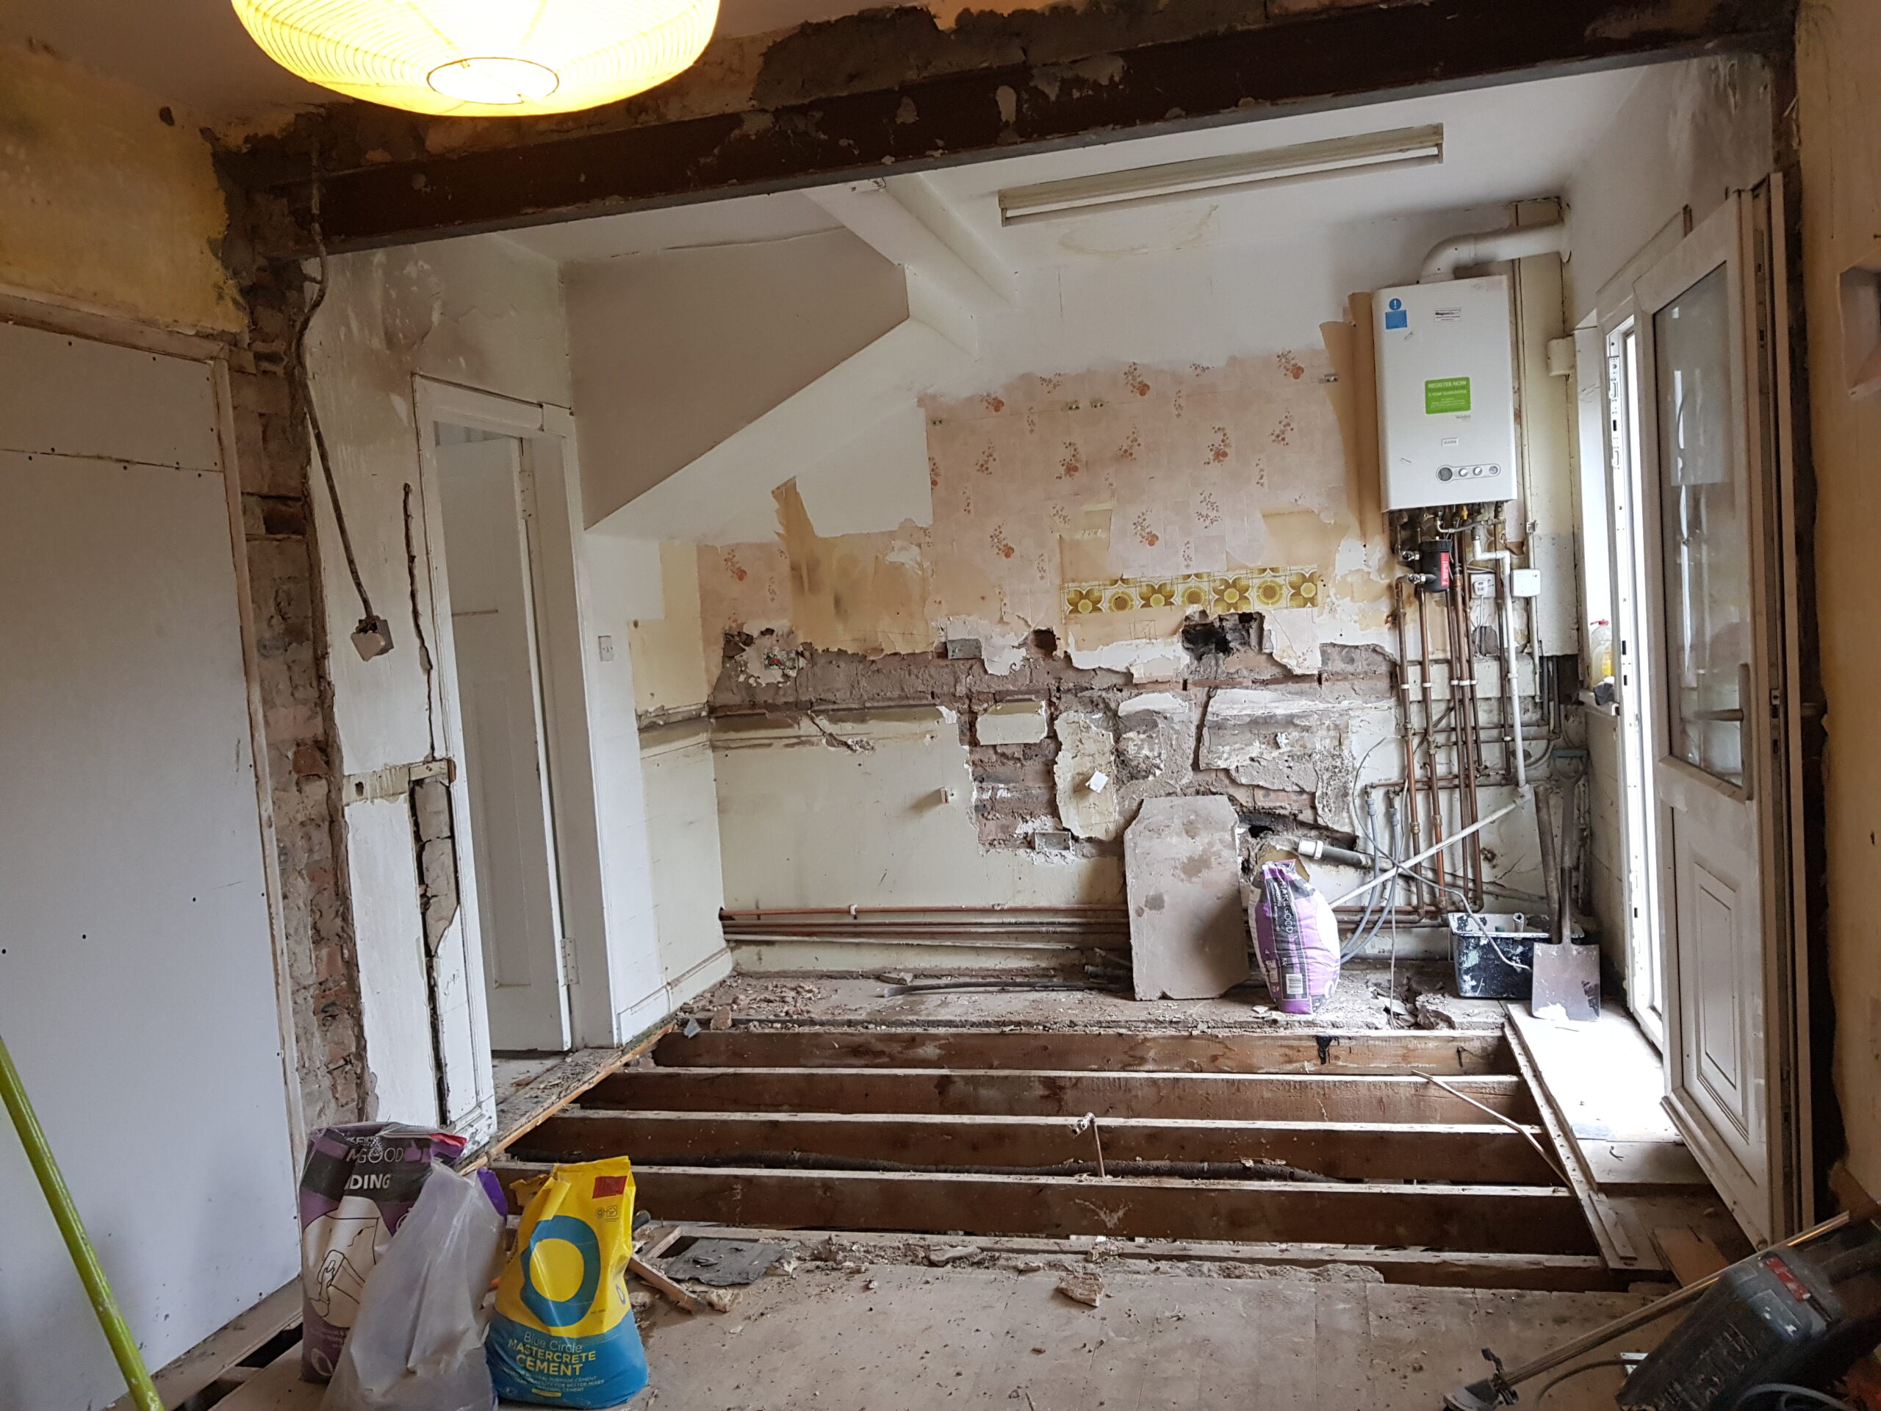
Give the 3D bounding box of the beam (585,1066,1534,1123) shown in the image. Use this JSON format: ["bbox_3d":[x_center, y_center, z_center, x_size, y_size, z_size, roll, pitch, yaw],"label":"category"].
[{"bbox_3d":[0.271,1.178,4.298,2.940,0.130,0.055,-3,4,14],"label":"beam"}]

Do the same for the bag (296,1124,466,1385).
[{"bbox_3d":[-1.091,1.087,2.803,0.325,0.440,0.130,-4,4,8],"label":"bag"}]

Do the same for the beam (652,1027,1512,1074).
[{"bbox_3d":[0.383,1.127,4.603,2.797,0.125,0.050,-3,4,14],"label":"beam"}]

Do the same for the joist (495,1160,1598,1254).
[{"bbox_3d":[0.121,1.228,3.489,2.783,0.125,0.047,-3,4,14],"label":"joist"}]

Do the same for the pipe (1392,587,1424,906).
[{"bbox_3d":[1.630,0.137,4.913,0.026,1.176,0.026,-4,4,14],"label":"pipe"}]

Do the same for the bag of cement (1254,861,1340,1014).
[{"bbox_3d":[1.220,0.774,4.800,0.280,0.490,0.240,-3,4,17],"label":"bag of cement"}]

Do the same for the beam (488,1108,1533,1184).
[{"bbox_3d":[0.181,1.207,3.924,2.940,0.130,0.055,-3,4,14],"label":"beam"}]

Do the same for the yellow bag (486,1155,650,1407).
[{"bbox_3d":[-0.680,1.065,2.657,0.270,0.430,0.180,-3,4,5],"label":"yellow bag"}]

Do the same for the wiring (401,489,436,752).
[{"bbox_3d":[-1.434,-0.229,3.916,0.030,0.750,0.070,-3,4,14],"label":"wiring"}]

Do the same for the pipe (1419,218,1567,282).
[{"bbox_3d":[1.807,-1.467,4.618,0.460,0.170,0.100,-3,4,14],"label":"pipe"}]

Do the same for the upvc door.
[{"bbox_3d":[1.674,0.033,3.064,0.070,2.030,0.800,-3,4,14],"label":"upvc door"}]

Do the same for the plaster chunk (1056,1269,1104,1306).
[{"bbox_3d":[0.275,1.153,2.805,0.088,0.036,0.072,-2,4,26],"label":"plaster chunk"}]

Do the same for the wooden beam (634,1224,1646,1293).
[{"bbox_3d":[0.138,1.252,3.133,2.613,0.125,0.052,-3,4,14],"label":"wooden beam"}]

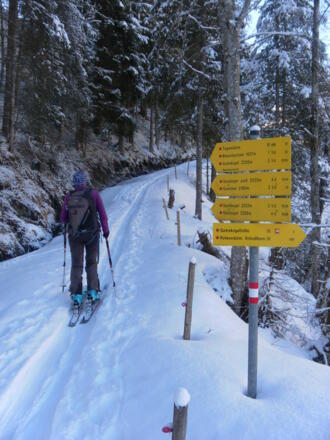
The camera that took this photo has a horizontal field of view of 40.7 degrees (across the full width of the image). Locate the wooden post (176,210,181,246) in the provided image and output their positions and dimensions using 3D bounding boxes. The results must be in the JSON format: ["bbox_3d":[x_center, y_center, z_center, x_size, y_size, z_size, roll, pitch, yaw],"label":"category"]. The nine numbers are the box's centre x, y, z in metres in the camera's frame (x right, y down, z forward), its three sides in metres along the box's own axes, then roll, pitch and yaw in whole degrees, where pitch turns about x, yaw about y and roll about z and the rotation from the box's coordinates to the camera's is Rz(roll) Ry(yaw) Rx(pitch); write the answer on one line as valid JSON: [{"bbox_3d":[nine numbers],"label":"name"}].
[{"bbox_3d":[0.280,0.180,8.900,0.062,0.720,0.062,-2,1,0],"label":"wooden post"}]

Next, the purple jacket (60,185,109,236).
[{"bbox_3d":[-1.031,-0.109,5.700,0.580,0.660,0.340,1,1,12],"label":"purple jacket"}]

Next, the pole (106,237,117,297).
[{"bbox_3d":[-0.708,0.610,5.875,0.050,0.950,0.050,-3,16,12],"label":"pole"}]

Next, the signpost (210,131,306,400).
[{"bbox_3d":[0.625,0.300,3.055,0.670,1.877,0.090,1,1,25],"label":"signpost"}]

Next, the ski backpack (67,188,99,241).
[{"bbox_3d":[-1.020,-0.062,5.500,0.340,0.620,0.250,1,-2,12],"label":"ski backpack"}]

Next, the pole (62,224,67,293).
[{"bbox_3d":[-1.368,0.511,6.050,0.050,1.000,0.050,6,12,11],"label":"pole"}]

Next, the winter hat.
[{"bbox_3d":[-1.105,-0.523,5.750,0.190,0.230,0.230,1,1,12],"label":"winter hat"}]

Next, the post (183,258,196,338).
[{"bbox_3d":[0.236,0.753,4.200,0.062,0.760,0.062,5,0,6],"label":"post"}]

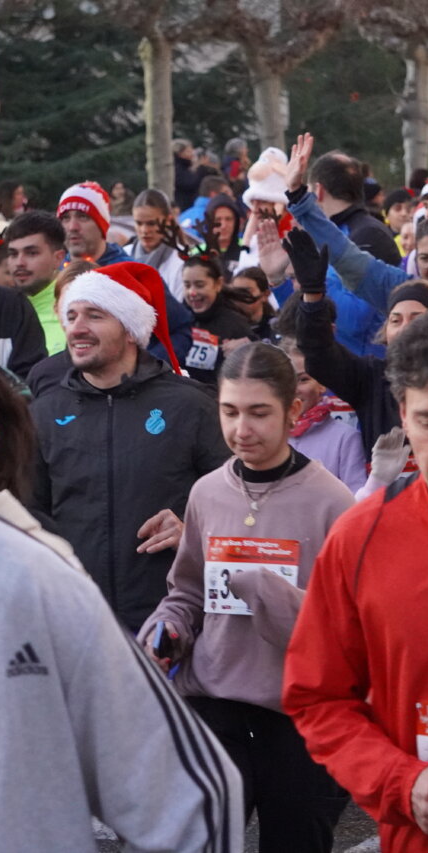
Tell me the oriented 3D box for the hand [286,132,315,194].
[{"bbox_3d":[0.261,-0.797,8.800,0.085,0.180,0.060,13,6,17],"label":"hand"}]

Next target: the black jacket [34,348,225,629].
[{"bbox_3d":[-0.180,0.168,6.620,0.520,0.670,0.340,2,6,18],"label":"black jacket"}]

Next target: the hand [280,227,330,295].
[{"bbox_3d":[0.249,-0.456,8.100,0.115,0.190,0.065,-16,6,13],"label":"hand"}]

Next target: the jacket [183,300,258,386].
[{"bbox_3d":[-0.021,-0.189,11.000,0.460,0.600,0.340,3,6,30],"label":"jacket"}]

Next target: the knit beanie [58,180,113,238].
[{"bbox_3d":[-0.458,-0.763,10.300,0.195,0.190,0.225,4,-8,17],"label":"knit beanie"}]

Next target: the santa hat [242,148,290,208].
[{"bbox_3d":[0.240,-1.162,13.600,0.240,0.280,0.260,4,3,17],"label":"santa hat"}]

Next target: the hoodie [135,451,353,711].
[{"bbox_3d":[0.087,0.307,5.700,0.480,0.510,0.340,2,6,20],"label":"hoodie"}]

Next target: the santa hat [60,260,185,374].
[{"bbox_3d":[-0.206,-0.246,6.650,0.230,0.245,0.270,7,0,35],"label":"santa hat"}]

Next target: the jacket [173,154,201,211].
[{"bbox_3d":[-0.309,-2.490,30.500,0.380,0.700,0.500,5,8,42],"label":"jacket"}]

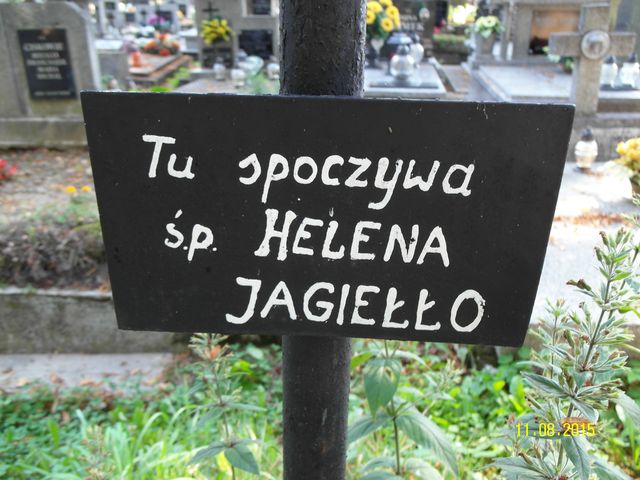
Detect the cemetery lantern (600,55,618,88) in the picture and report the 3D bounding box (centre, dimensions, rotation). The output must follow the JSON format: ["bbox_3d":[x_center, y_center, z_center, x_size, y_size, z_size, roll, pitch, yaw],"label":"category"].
[{"bbox_3d":[2.334,-1.353,4.465,0.115,0.250,0.115,0,22,0],"label":"cemetery lantern"}]

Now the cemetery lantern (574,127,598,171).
[{"bbox_3d":[1.653,-0.569,3.434,0.123,0.250,0.123,0,22,0],"label":"cemetery lantern"}]

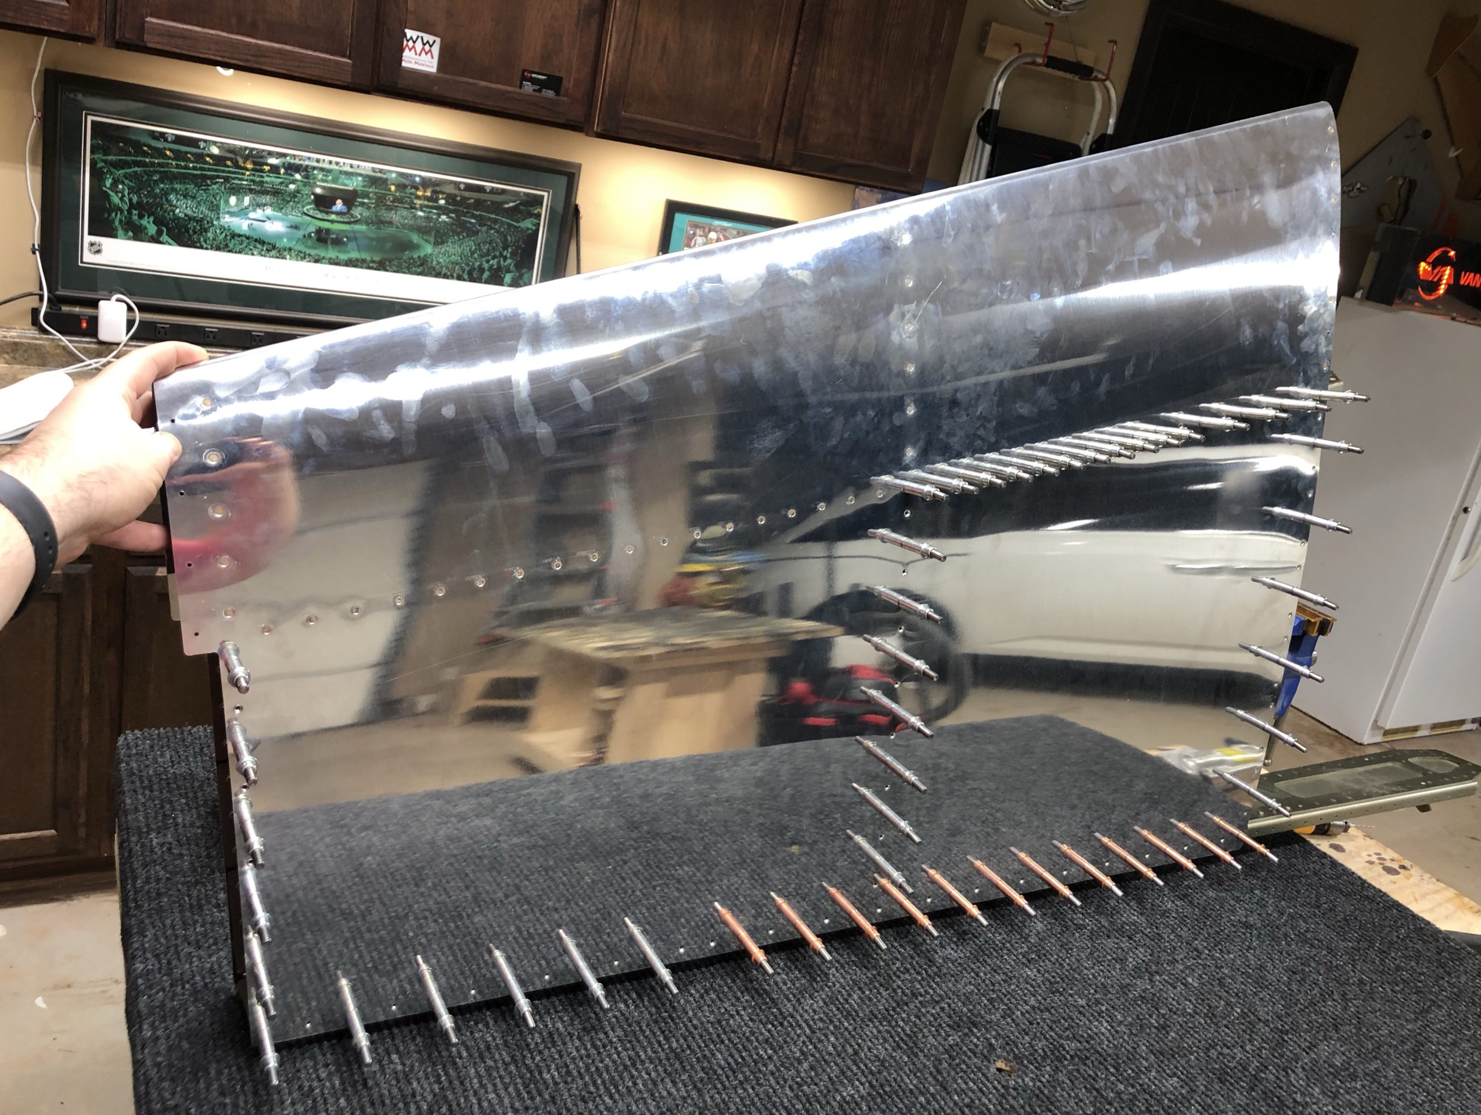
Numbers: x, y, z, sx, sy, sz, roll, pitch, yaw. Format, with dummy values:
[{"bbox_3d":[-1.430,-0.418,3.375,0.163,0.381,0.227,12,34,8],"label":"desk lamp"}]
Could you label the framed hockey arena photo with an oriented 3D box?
[{"bbox_3d":[-0.897,-0.731,2.643,1.100,0.450,0.030,1,22,-30],"label":"framed hockey arena photo"}]

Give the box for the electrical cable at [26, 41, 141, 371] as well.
[{"bbox_3d":[-1.295,-0.680,2.373,0.210,0.610,0.120,1,20,-30],"label":"electrical cable"}]

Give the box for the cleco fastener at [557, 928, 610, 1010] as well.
[{"bbox_3d":[-0.103,0.270,0.791,0.009,0.009,0.079,-1,20,-30],"label":"cleco fastener"}]

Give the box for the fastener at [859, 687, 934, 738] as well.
[{"bbox_3d":[0.110,0.109,0.850,0.009,0.009,0.079,-1,18,-30],"label":"fastener"}]

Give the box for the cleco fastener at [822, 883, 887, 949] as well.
[{"bbox_3d":[0.085,0.268,0.900,0.009,0.009,0.079,-1,20,-30],"label":"cleco fastener"}]

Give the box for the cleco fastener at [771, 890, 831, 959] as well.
[{"bbox_3d":[0.043,0.268,0.876,0.009,0.009,0.079,-1,20,-30],"label":"cleco fastener"}]

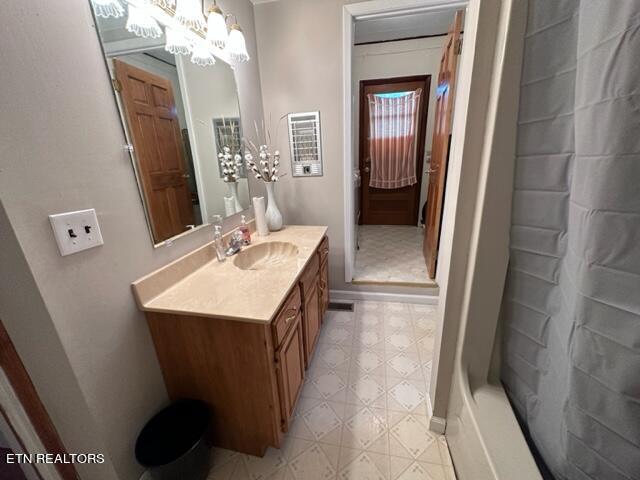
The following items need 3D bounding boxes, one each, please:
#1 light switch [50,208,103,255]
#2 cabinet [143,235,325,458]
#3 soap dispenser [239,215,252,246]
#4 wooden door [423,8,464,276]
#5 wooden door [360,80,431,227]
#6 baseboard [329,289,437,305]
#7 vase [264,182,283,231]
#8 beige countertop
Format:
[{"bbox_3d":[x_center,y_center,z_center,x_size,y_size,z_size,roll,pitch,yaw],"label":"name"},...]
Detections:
[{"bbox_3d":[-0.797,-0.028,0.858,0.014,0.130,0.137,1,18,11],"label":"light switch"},{"bbox_3d":[-0.332,0.450,1.781,0.568,0.720,1.364,1,18,11],"label":"cabinet"},{"bbox_3d":[-0.521,-0.071,1.835,0.055,0.212,0.070,13,23,40],"label":"soap dispenser"},{"bbox_3d":[1.085,-0.707,2.374,0.038,2.010,0.700,3,19,16],"label":"wooden door"},{"bbox_3d":[1.085,-1.244,3.932,0.945,2.091,0.060,1,18,11],"label":"wooden door"},{"bbox_3d":[0.570,0.540,2.350,0.997,0.105,0.016,1,18,11],"label":"baseboard"},{"bbox_3d":[-0.405,-0.272,2.158,0.155,0.396,0.155,1,18,11],"label":"vase"},{"bbox_3d":[-0.351,0.049,1.649,0.589,0.146,1.376,1,18,11],"label":"beige countertop"}]

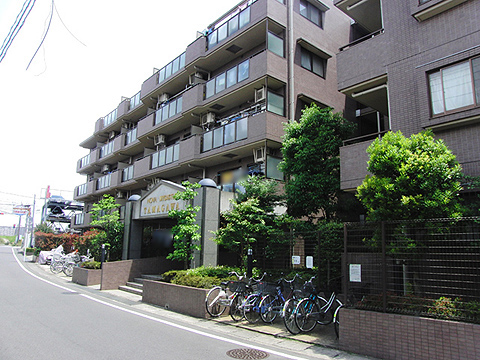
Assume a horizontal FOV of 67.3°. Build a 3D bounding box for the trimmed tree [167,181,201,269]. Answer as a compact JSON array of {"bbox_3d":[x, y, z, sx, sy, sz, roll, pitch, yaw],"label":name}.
[{"bbox_3d":[-1.932,1.634,12.248,1.150,3.330,1.150,3,-11,-9],"label":"trimmed tree"}]

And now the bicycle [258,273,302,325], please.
[{"bbox_3d":[1.127,2.967,9.070,1.800,1.080,0.570,11,-15,-41],"label":"bicycle"}]

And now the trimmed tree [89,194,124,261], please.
[{"bbox_3d":[-6.588,2.471,17.672,1.750,3.650,1.750,5,-12,-20],"label":"trimmed tree"}]

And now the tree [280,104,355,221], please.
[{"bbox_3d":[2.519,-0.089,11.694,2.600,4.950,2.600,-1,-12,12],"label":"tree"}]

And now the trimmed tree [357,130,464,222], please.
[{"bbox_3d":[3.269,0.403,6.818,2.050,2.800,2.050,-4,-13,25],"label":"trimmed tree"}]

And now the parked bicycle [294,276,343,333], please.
[{"bbox_3d":[1.891,2.794,8.135,1.800,1.080,0.570,10,-14,-37],"label":"parked bicycle"}]

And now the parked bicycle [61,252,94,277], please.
[{"bbox_3d":[-9.248,5.072,21.052,1.800,1.080,0.570,11,-15,-40],"label":"parked bicycle"}]

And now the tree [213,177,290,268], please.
[{"bbox_3d":[0.346,1.480,10.937,2.250,3.200,2.250,1,-11,2],"label":"tree"}]

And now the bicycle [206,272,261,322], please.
[{"bbox_3d":[-0.202,3.078,9.745,1.800,1.080,0.570,12,-16,-43],"label":"bicycle"}]

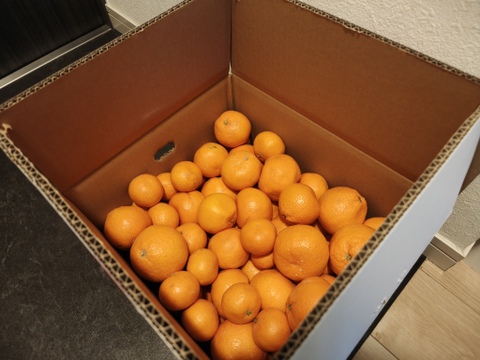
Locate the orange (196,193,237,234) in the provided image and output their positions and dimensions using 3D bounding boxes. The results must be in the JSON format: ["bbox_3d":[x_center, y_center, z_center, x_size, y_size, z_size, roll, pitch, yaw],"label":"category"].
[{"bbox_3d":[-0.033,0.051,0.478,0.060,0.057,0.060,-4,57,0],"label":"orange"}]

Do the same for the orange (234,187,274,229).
[{"bbox_3d":[0.022,0.042,0.491,0.058,0.055,0.058,-1,58,2],"label":"orange"}]

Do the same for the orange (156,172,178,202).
[{"bbox_3d":[-0.131,0.012,0.563,0.047,0.047,0.047,0,58,3],"label":"orange"}]

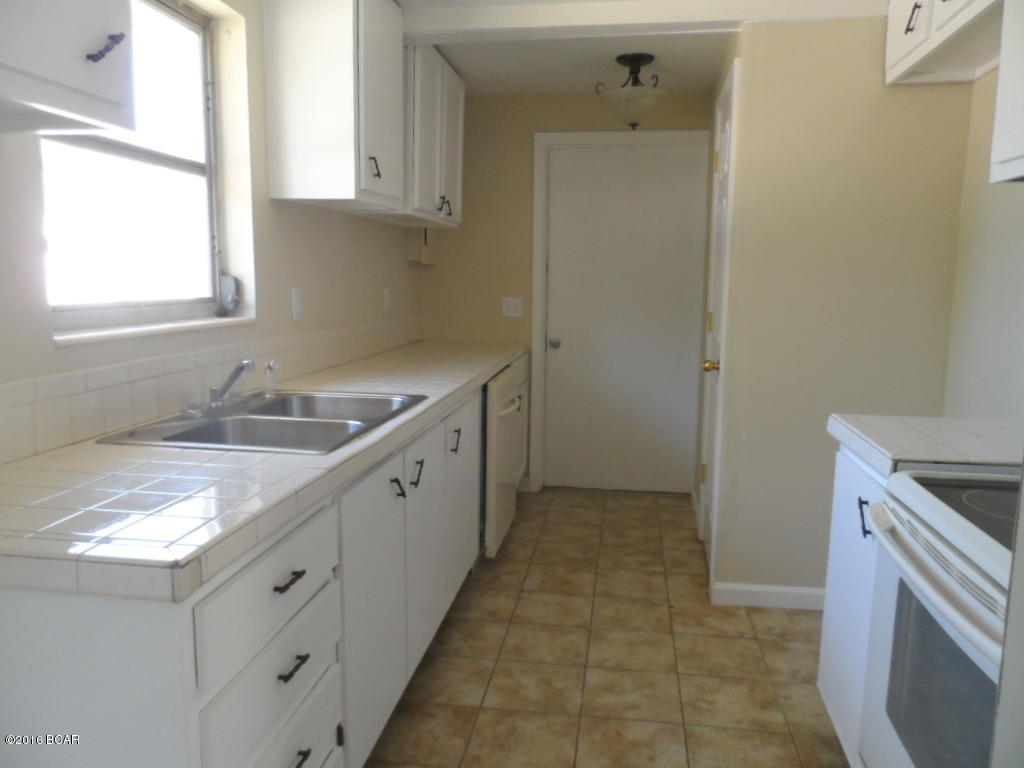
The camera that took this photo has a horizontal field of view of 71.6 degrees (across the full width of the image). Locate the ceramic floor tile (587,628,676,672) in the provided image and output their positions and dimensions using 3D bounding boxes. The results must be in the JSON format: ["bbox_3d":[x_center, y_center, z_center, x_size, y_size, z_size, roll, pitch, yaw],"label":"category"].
[{"bbox_3d":[0.428,0.955,2.545,0.302,0.010,0.285,1,9,9],"label":"ceramic floor tile"}]

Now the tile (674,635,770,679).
[{"bbox_3d":[0.731,0.962,2.504,0.305,0.010,0.281,1,8,9],"label":"tile"}]

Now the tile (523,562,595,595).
[{"bbox_3d":[0.219,0.870,3.149,0.305,0.010,0.290,2,8,9],"label":"tile"}]

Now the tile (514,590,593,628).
[{"bbox_3d":[0.172,0.905,2.862,0.302,0.010,0.285,1,9,9],"label":"tile"}]

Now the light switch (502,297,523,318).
[{"bbox_3d":[0.004,-0.476,4.417,0.120,0.120,0.010,2,8,9],"label":"light switch"}]

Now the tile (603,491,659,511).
[{"bbox_3d":[0.711,0.708,4.247,0.305,0.010,0.281,1,8,9],"label":"tile"}]

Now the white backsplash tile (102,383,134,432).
[{"bbox_3d":[-1.038,0.060,1.867,0.008,0.108,0.108,1,9,9],"label":"white backsplash tile"}]

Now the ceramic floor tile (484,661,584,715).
[{"bbox_3d":[0.079,0.989,2.318,0.305,0.010,0.281,1,8,9],"label":"ceramic floor tile"}]

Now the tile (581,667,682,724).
[{"bbox_3d":[0.386,0.998,2.279,0.305,0.010,0.290,2,8,9],"label":"tile"}]

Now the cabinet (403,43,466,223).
[{"bbox_3d":[-0.539,-1.232,3.564,0.330,0.815,1.150,1,8,9],"label":"cabinet"}]

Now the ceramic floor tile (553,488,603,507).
[{"bbox_3d":[0.405,0.699,4.302,0.305,0.010,0.281,1,8,9],"label":"ceramic floor tile"}]

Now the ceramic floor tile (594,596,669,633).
[{"bbox_3d":[0.472,0.916,2.820,0.305,0.010,0.281,1,8,9],"label":"ceramic floor tile"}]

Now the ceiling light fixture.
[{"bbox_3d":[0.584,-1.408,3.464,0.335,0.330,0.335,2,8,9],"label":"ceiling light fixture"}]

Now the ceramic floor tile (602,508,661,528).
[{"bbox_3d":[0.663,0.755,3.959,0.305,0.010,0.290,2,8,9],"label":"ceramic floor tile"}]

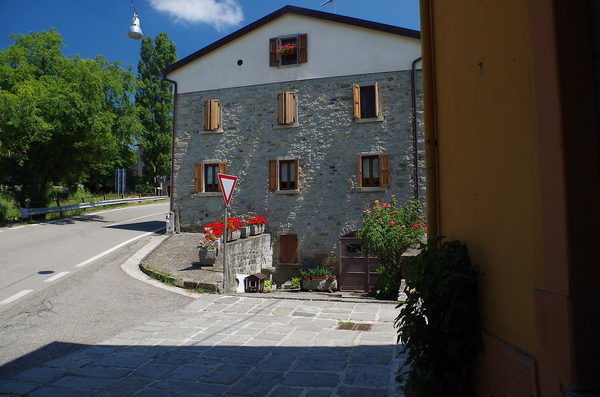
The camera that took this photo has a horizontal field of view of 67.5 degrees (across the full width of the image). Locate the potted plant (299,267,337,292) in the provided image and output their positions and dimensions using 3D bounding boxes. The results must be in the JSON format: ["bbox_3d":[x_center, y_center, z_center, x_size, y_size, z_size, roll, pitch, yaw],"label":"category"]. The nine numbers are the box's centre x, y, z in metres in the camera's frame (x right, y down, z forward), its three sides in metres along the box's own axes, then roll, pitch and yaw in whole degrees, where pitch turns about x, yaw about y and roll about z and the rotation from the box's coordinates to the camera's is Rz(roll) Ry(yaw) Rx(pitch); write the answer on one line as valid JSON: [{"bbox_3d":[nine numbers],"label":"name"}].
[{"bbox_3d":[0.648,2.761,15.300,1.250,0.875,0.550,-2,-6,16],"label":"potted plant"}]

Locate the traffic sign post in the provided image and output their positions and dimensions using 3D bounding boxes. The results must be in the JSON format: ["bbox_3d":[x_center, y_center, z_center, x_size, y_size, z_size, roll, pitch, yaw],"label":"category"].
[{"bbox_3d":[-1.868,0.892,11.600,0.100,3.041,0.850,-3,-7,28],"label":"traffic sign post"}]

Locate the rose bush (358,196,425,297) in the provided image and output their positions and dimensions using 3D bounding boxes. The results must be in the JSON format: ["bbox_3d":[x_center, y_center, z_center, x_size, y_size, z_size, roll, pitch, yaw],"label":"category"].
[{"bbox_3d":[2.514,1.305,12.200,1.850,2.702,1.700,0,-6,0],"label":"rose bush"}]

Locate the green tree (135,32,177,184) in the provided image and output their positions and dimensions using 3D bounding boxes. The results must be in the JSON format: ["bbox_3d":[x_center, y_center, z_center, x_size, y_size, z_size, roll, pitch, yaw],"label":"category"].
[{"bbox_3d":[-15.761,-9.468,50.000,4.500,17.695,4.500,0,-6,0],"label":"green tree"}]

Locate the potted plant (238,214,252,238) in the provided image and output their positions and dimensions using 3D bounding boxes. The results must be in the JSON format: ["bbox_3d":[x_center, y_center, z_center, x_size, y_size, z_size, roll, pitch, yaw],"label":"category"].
[{"bbox_3d":[-1.712,0.879,14.100,0.400,0.753,0.500,-1,-6,8],"label":"potted plant"}]

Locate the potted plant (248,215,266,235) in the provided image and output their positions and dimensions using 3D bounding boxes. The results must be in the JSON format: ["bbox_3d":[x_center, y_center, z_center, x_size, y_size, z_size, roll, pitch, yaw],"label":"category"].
[{"bbox_3d":[-1.477,0.904,15.600,0.500,0.712,0.750,-1,-6,8],"label":"potted plant"}]

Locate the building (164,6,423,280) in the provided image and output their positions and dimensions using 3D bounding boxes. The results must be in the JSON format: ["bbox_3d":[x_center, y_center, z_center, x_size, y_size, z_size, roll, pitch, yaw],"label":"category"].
[{"bbox_3d":[0.804,-1.811,22.569,11.832,11.727,10.000,-2,-6,16],"label":"building"}]

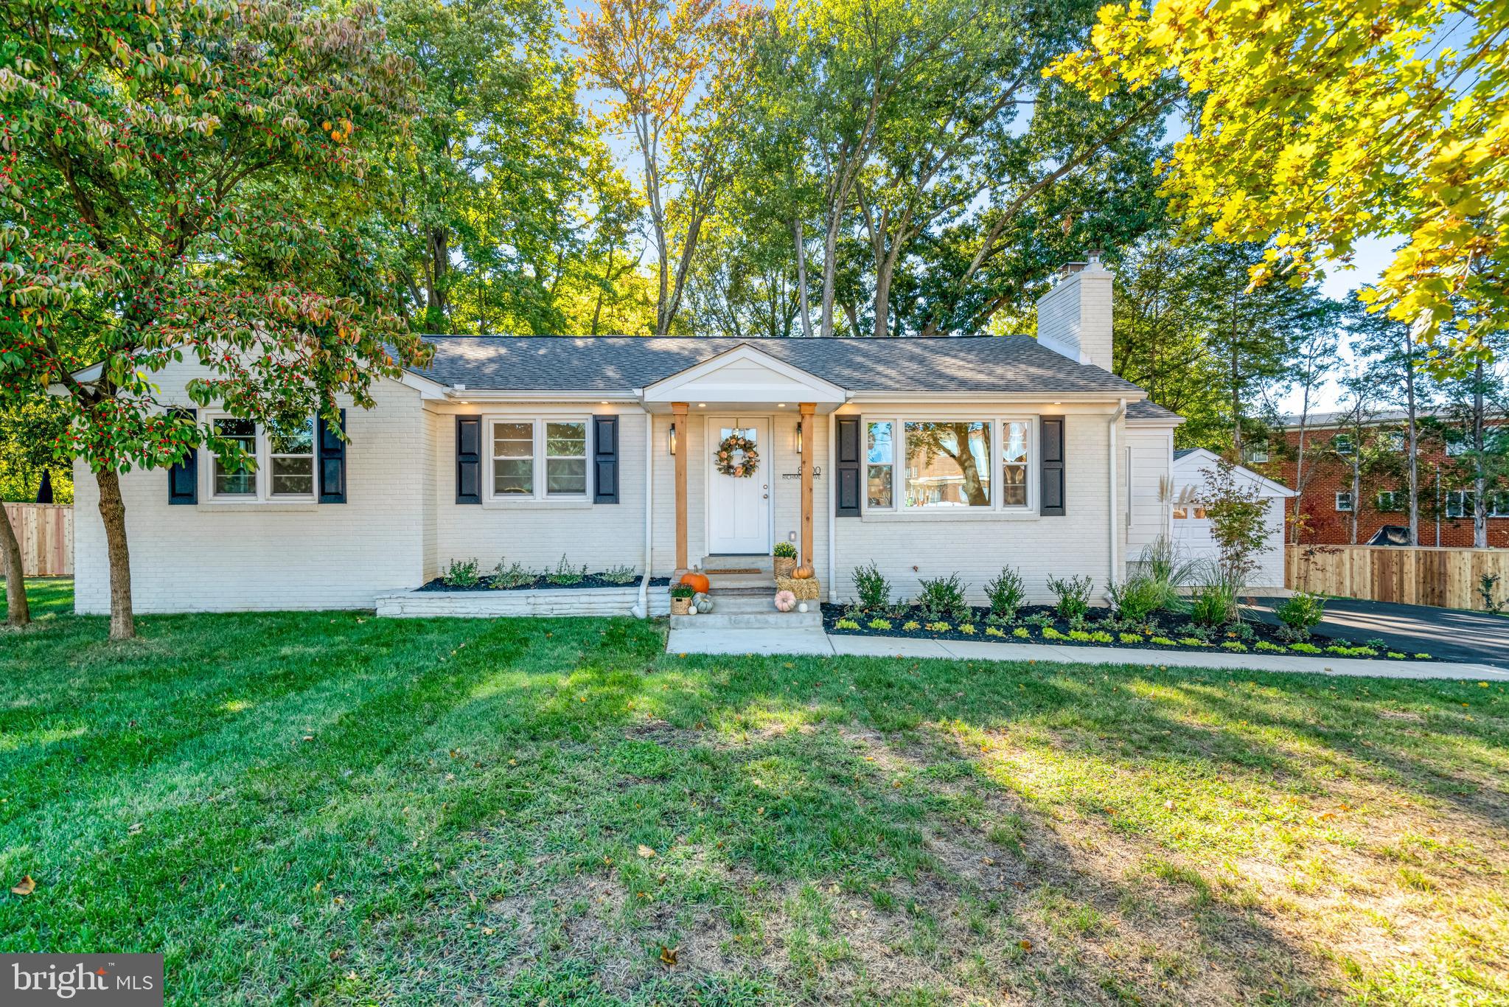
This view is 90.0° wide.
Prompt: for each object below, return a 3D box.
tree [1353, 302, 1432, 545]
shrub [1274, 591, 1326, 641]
[{"bbox_3d":[17.016,-2.100,20.000,2.700,8.600,2.700,0,0,-2],"label":"tree"},{"bbox_3d":[6.880,1.390,9.550,0.650,0.630,0.630,0,0,-2],"label":"shrub"}]

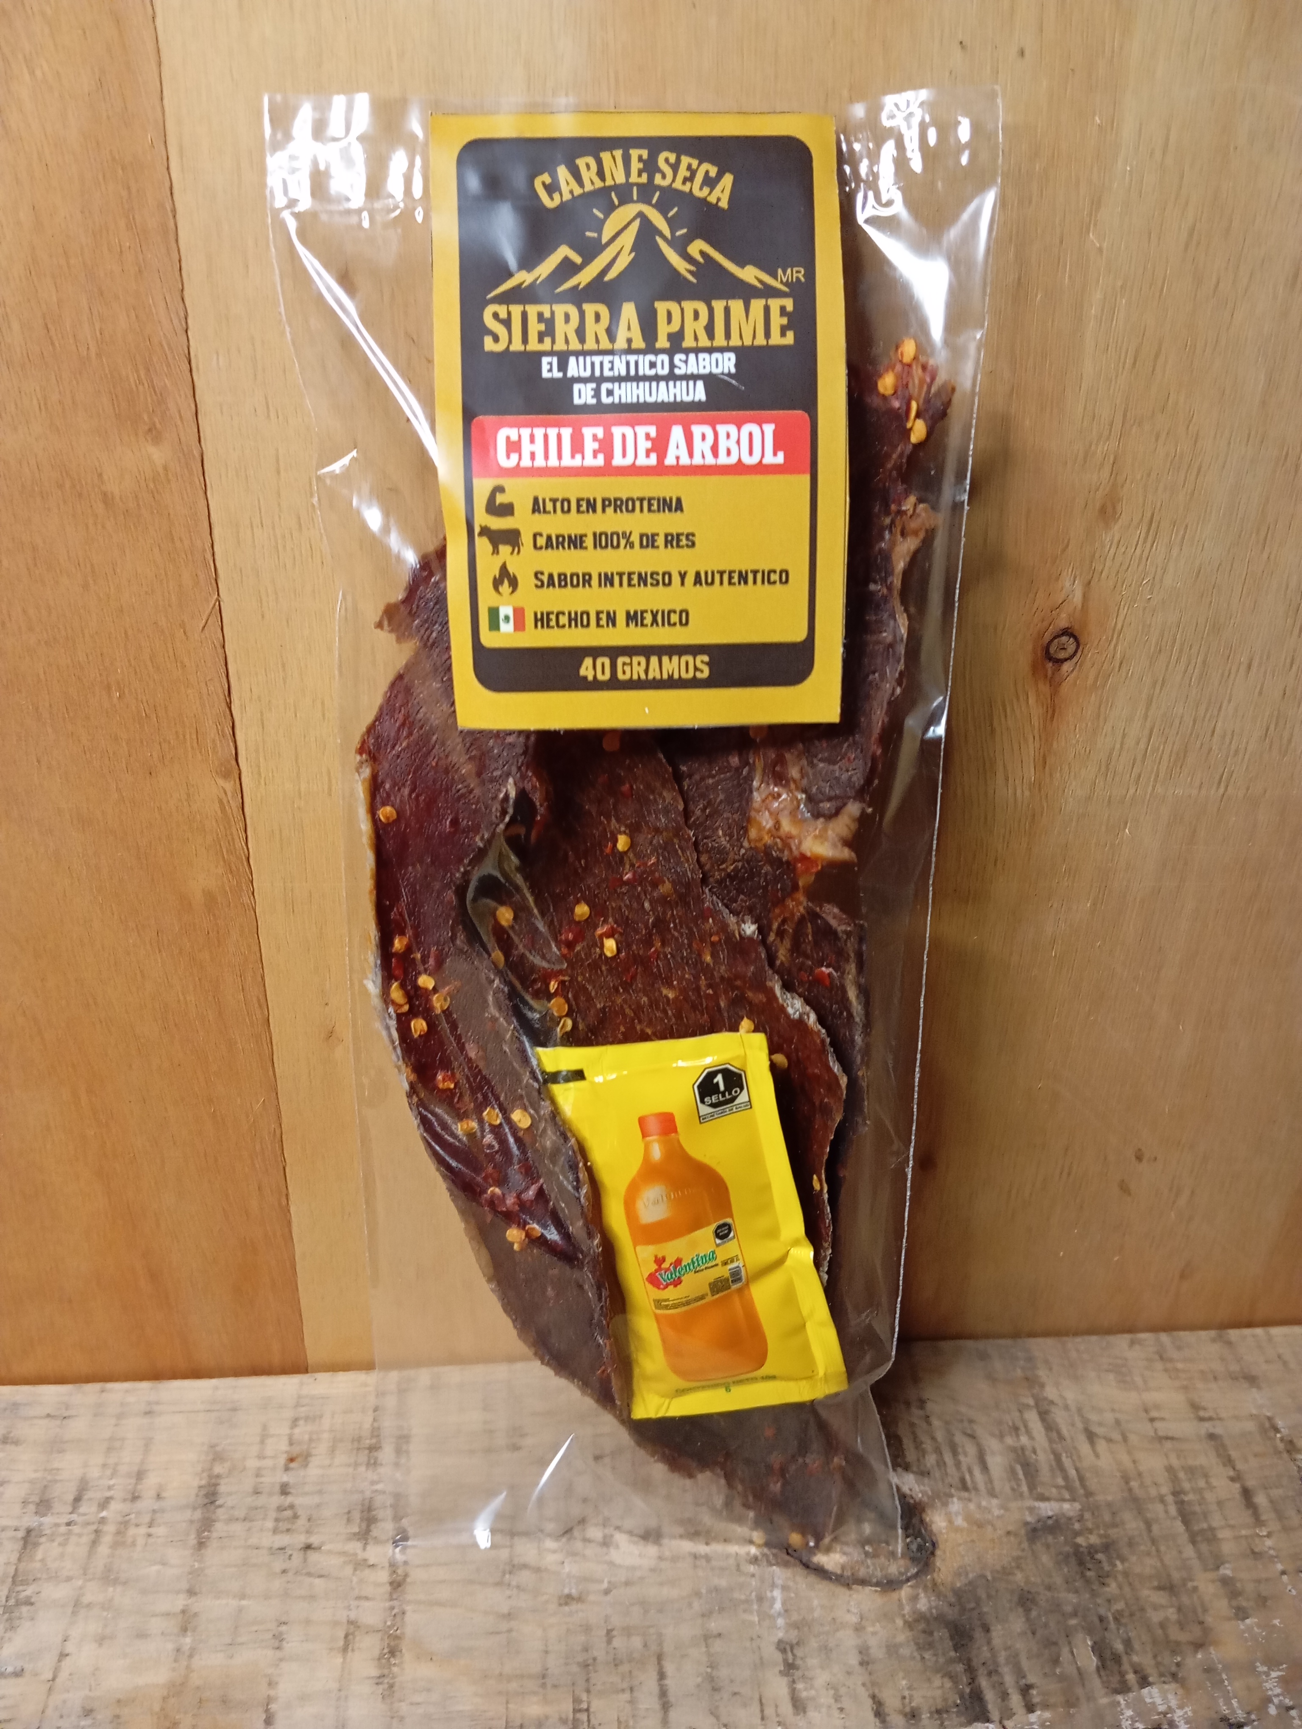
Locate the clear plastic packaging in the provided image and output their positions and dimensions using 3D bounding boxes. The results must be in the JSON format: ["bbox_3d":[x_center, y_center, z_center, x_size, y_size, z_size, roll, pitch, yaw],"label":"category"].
[{"bbox_3d":[-0.002,0.018,0.254,0.115,0.282,0.032,-1,19,-2],"label":"clear plastic packaging"}]

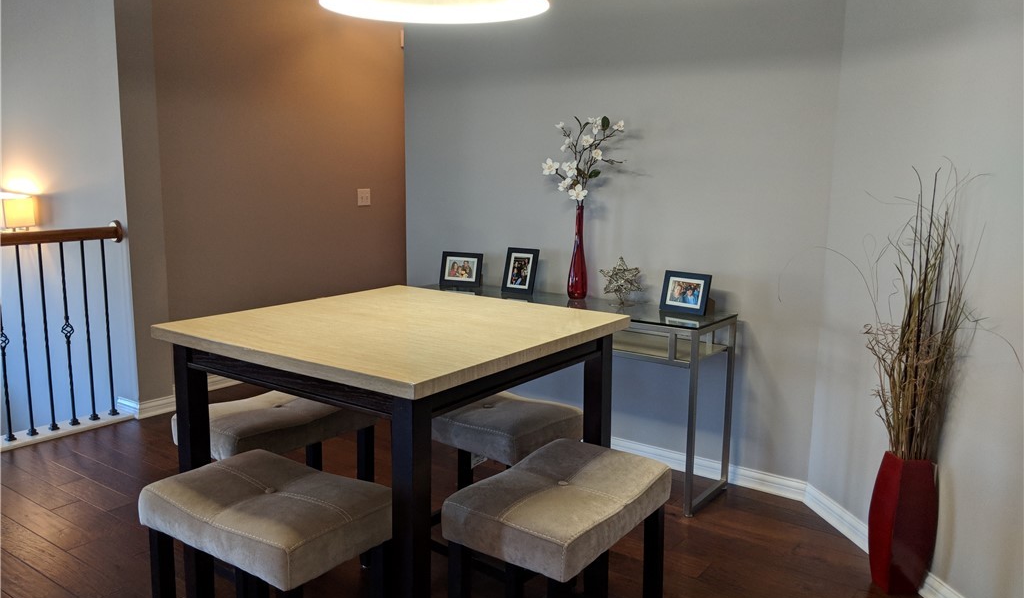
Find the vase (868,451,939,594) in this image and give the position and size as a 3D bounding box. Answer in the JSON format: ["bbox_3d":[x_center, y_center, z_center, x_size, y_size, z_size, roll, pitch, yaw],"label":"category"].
[{"bbox_3d":[1.251,0.716,2.561,0.147,0.447,0.147,0,9,-5],"label":"vase"}]

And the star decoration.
[{"bbox_3d":[0.479,-0.076,3.470,0.182,0.208,0.100,2,9,10],"label":"star decoration"}]

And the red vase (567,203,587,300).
[{"bbox_3d":[0.304,-0.213,3.624,0.090,0.424,0.090,1,9,0],"label":"red vase"}]

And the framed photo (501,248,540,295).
[{"bbox_3d":[0.045,-0.132,3.783,0.171,0.213,0.062,6,4,31],"label":"framed photo"}]

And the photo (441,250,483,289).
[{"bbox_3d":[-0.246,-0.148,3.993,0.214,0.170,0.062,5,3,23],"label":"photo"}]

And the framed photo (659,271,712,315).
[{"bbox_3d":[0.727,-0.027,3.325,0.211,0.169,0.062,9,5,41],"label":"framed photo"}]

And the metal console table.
[{"bbox_3d":[0.196,0.380,3.619,1.511,0.748,0.379,7,11,35],"label":"metal console table"}]

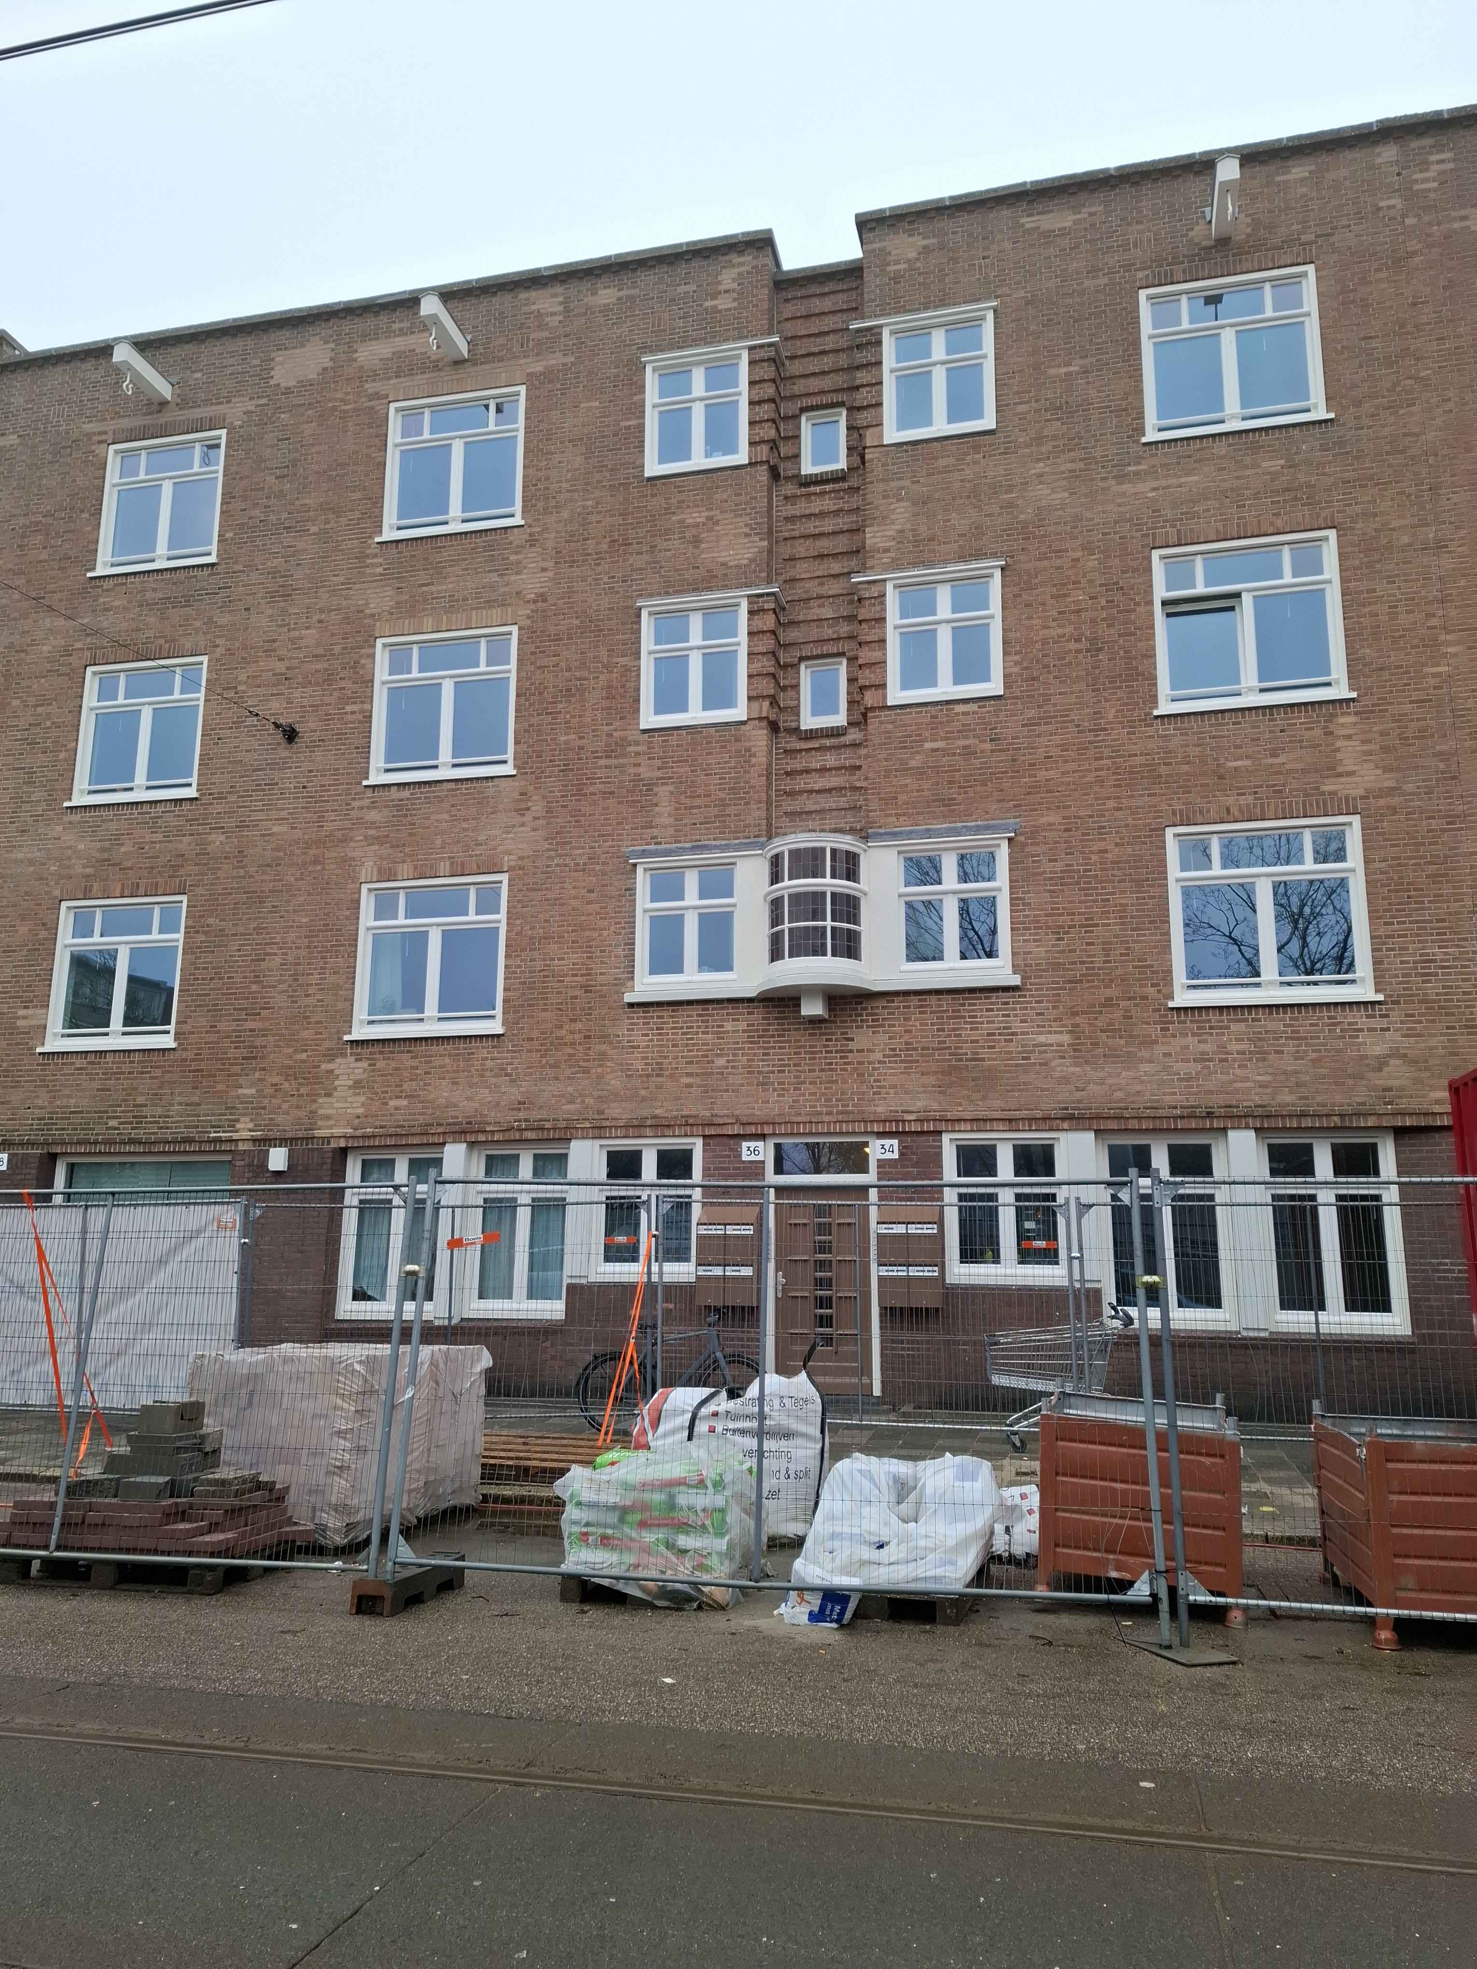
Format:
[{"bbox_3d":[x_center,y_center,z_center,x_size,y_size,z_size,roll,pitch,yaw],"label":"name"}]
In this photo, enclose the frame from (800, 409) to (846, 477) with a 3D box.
[{"bbox_3d":[0.997,-6.220,15.058,0.515,0.765,0.120,-2,-11,13],"label":"frame"}]

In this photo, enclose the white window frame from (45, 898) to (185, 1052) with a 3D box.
[{"bbox_3d":[-7.365,-0.119,15.561,1.790,1.810,0.150,-2,-11,14],"label":"white window frame"}]

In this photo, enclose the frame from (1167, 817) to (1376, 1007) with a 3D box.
[{"bbox_3d":[5.085,-0.685,12.588,1.790,1.810,0.150,-2,-11,14],"label":"frame"}]

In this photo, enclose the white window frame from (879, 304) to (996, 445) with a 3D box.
[{"bbox_3d":[2.220,-6.669,14.442,1.210,1.445,0.150,-2,-11,14],"label":"white window frame"}]

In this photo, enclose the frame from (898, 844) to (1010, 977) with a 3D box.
[{"bbox_3d":[2.183,-0.749,13.224,1.110,1.360,0.140,-2,-11,13],"label":"frame"}]

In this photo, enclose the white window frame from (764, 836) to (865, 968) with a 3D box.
[{"bbox_3d":[0.764,-0.784,13.324,1.040,1.280,0.480,-2,-11,13],"label":"white window frame"}]

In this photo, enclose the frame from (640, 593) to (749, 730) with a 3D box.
[{"bbox_3d":[-0.479,-3.536,14.516,1.210,1.445,0.150,-2,-11,14],"label":"frame"}]

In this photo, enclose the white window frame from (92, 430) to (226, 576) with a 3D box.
[{"bbox_3d":[-7.324,-6.104,16.685,1.790,1.810,0.150,-2,-11,14],"label":"white window frame"}]

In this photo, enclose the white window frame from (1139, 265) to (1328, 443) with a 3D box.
[{"bbox_3d":[5.142,-6.569,13.689,1.790,1.810,0.150,-2,-11,14],"label":"white window frame"}]

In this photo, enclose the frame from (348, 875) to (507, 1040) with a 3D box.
[{"bbox_3d":[-3.411,-0.304,14.516,1.840,1.785,0.150,-2,-11,13],"label":"frame"}]

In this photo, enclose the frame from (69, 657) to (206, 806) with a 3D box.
[{"bbox_3d":[-7.299,-3.087,15.995,1.820,1.815,0.150,-2,-11,13],"label":"frame"}]

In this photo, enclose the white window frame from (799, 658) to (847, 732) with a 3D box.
[{"bbox_3d":[0.954,-3.196,14.486,0.505,0.790,0.120,-2,-11,13],"label":"white window frame"}]

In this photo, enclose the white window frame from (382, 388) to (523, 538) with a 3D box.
[{"bbox_3d":[-3.388,-6.219,15.650,1.840,1.820,0.150,-2,-11,13],"label":"white window frame"}]

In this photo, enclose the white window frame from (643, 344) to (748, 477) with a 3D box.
[{"bbox_3d":[-0.467,-6.515,14.978,1.205,1.450,0.140,-2,-11,13],"label":"white window frame"}]

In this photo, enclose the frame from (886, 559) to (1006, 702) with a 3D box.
[{"bbox_3d":[2.192,-3.659,13.878,1.210,1.445,0.150,-2,-11,14],"label":"frame"}]

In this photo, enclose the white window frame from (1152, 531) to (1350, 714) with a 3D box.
[{"bbox_3d":[5.112,-3.612,13.136,1.790,1.810,0.150,-2,-11,14],"label":"white window frame"}]

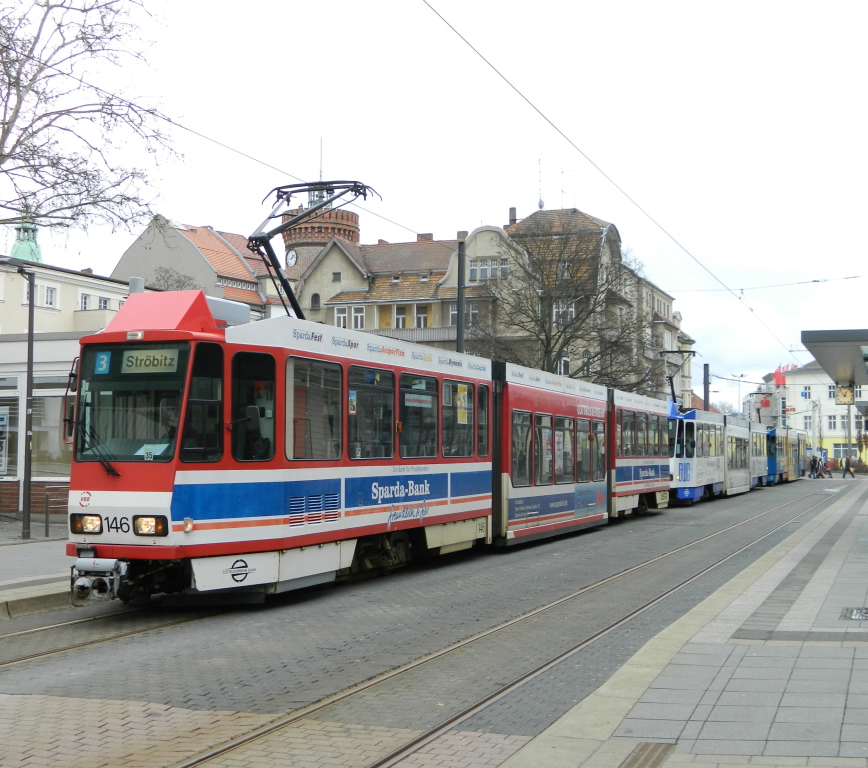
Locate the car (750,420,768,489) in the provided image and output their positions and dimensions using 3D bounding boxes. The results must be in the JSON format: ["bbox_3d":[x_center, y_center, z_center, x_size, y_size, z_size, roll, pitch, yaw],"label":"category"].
[{"bbox_3d":[15.484,3.692,61.626,2.250,3.300,9.000,-1,-4,21],"label":"car"}]

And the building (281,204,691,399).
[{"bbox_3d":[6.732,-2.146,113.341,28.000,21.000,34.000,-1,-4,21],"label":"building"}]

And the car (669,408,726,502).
[{"bbox_3d":[8.854,2.704,44.276,2.250,3.300,9.100,-1,-4,21],"label":"car"}]

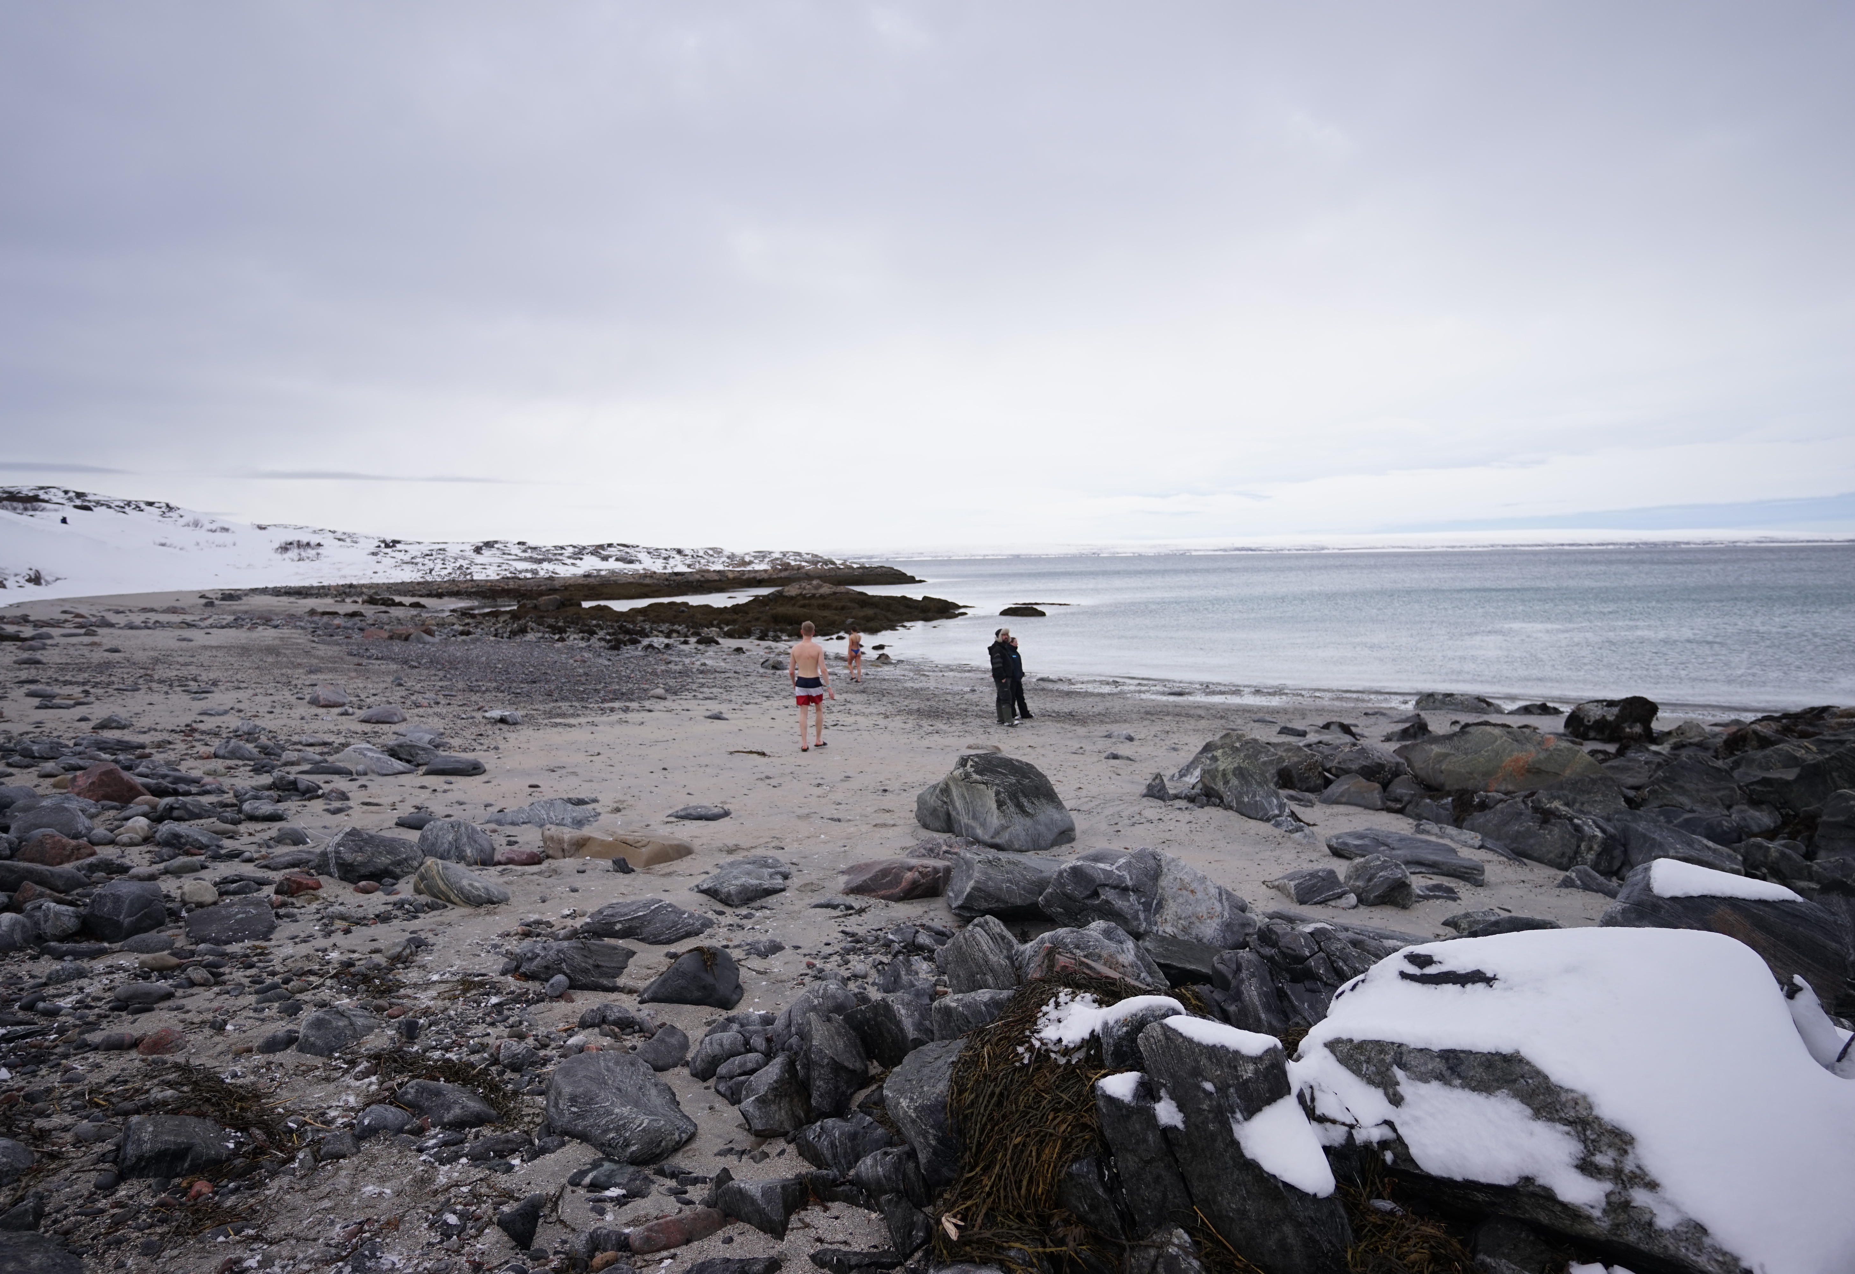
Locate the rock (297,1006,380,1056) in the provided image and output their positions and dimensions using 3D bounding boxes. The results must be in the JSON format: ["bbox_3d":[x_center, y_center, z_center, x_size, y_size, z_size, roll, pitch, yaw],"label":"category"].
[{"bbox_3d":[-2.271,1.519,3.486,0.266,0.150,0.253,-3,6,-25],"label":"rock"}]

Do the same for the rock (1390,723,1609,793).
[{"bbox_3d":[6.675,1.443,10.611,2.074,0.778,1.244,0,5,15],"label":"rock"}]

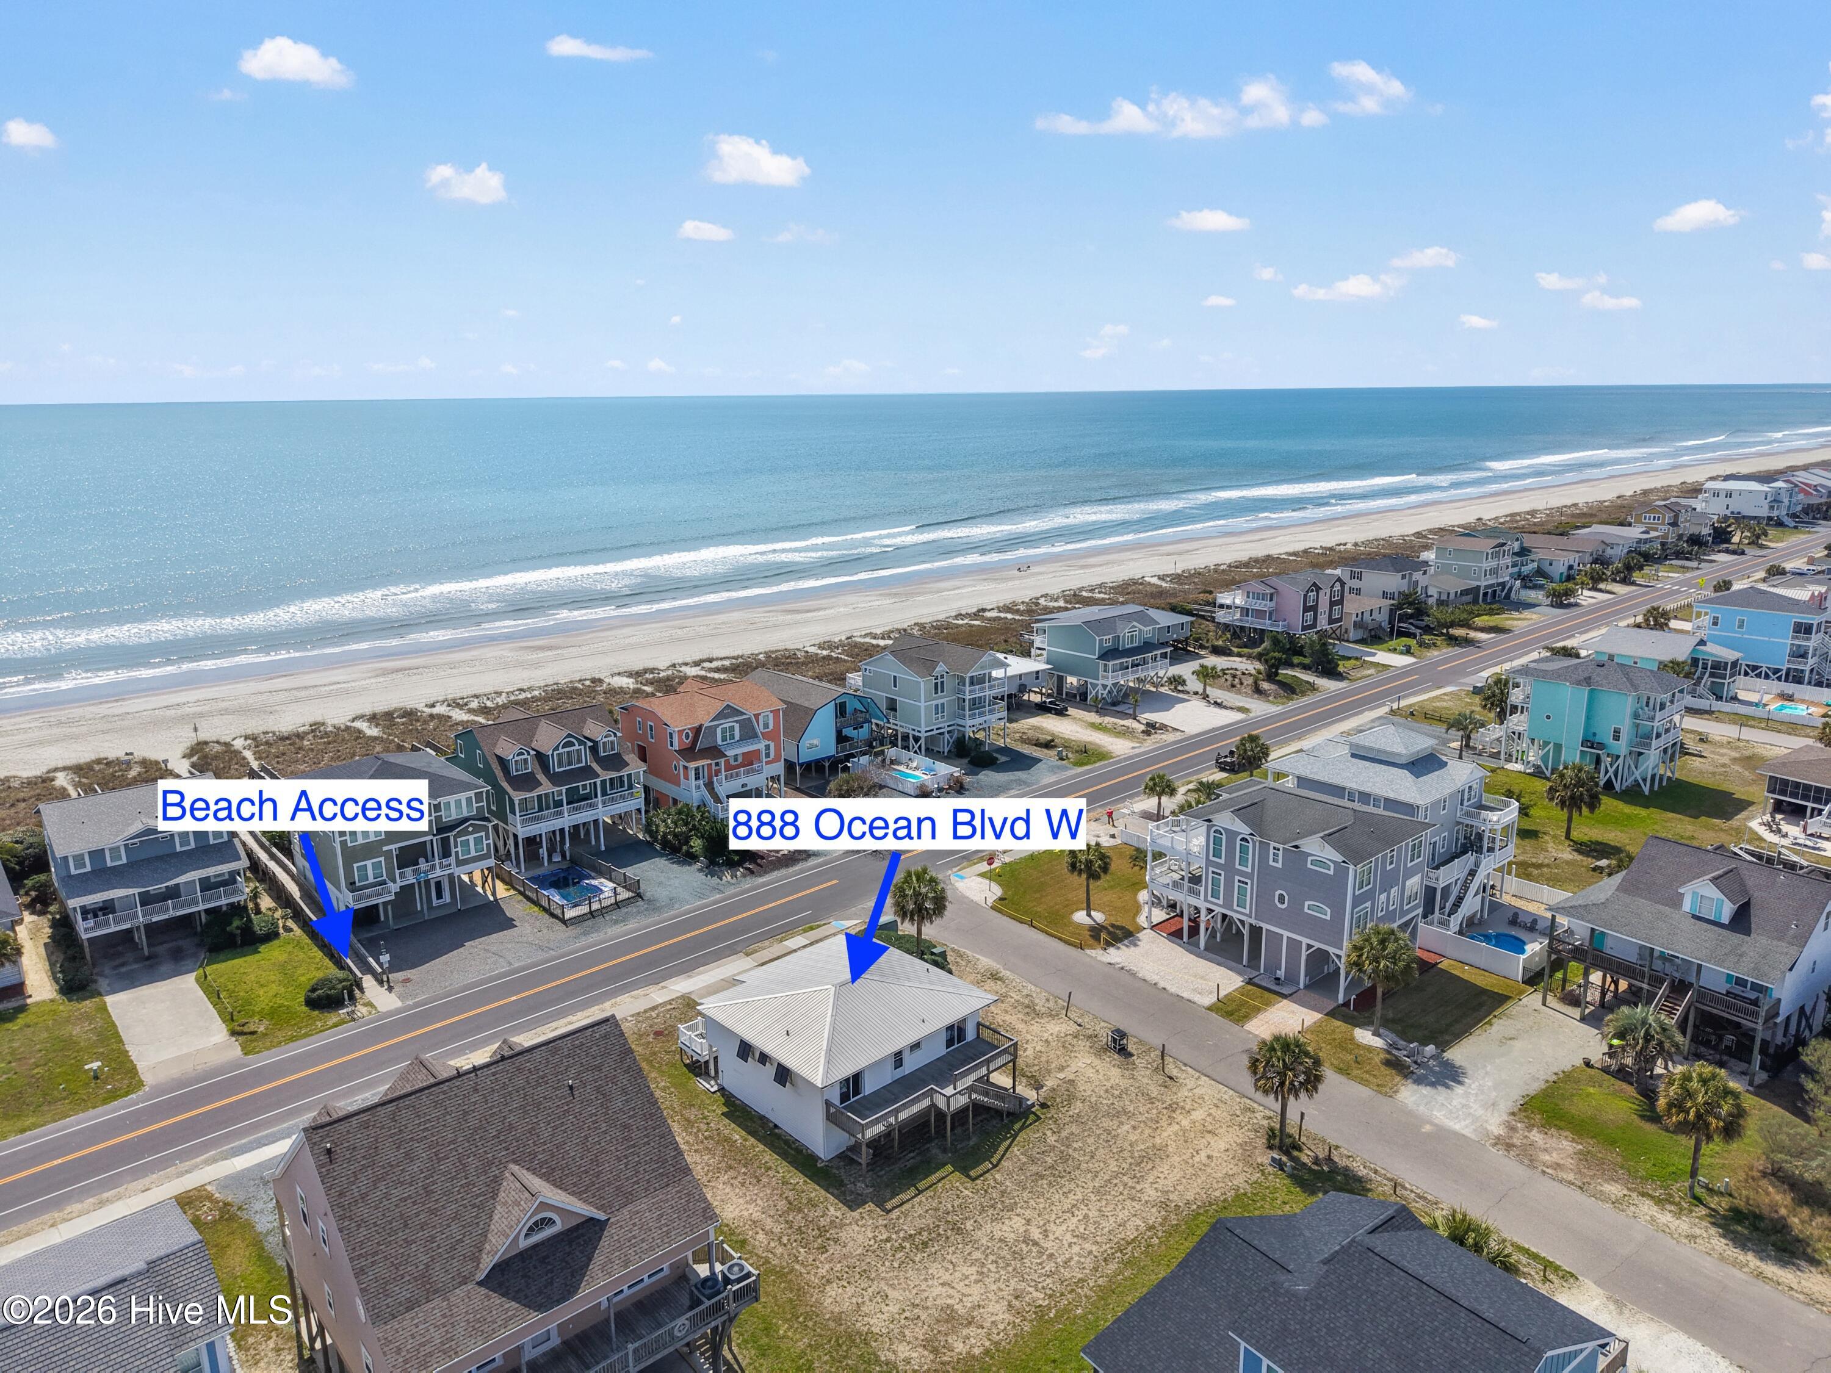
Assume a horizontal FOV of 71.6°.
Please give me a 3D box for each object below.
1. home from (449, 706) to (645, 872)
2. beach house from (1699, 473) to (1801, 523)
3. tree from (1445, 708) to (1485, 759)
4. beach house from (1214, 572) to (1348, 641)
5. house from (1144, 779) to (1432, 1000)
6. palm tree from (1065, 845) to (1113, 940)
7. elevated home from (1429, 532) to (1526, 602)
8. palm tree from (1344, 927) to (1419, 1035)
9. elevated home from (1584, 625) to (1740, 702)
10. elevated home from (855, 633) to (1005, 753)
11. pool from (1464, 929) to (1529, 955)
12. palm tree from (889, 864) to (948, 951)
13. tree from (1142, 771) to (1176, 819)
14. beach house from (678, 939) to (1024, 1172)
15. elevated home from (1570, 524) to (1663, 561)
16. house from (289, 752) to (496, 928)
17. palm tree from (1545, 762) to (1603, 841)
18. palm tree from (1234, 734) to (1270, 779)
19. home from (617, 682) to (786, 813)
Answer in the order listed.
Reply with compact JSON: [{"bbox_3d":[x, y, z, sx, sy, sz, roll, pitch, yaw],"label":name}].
[{"bbox_3d":[-33.158,8.107,113.660,13.000,11.400,14.000,-13,18,-43],"label":"home"},{"bbox_3d":[226.897,-50.485,347.075,11.887,11.497,19.487,-13,18,-42],"label":"beach house"},{"bbox_3d":[60.460,4.645,139.289,4.020,4.540,4.020,5,14,24],"label":"tree"},{"bbox_3d":[57.045,-12.277,197.481,14.000,11.200,15.000,-13,18,-43],"label":"beach house"},{"bbox_3d":[25.380,12.650,87.720,11.400,10.800,15.700,-12,18,-41],"label":"house"},{"bbox_3d":[13.700,15.270,100.500,3.660,6.220,3.660,-1,13,0],"label":"palm tree"},{"bbox_3d":[101.709,-21.810,232.393,12.277,10.620,13.641,-13,18,-42],"label":"elevated home"},{"bbox_3d":[27.810,17.510,75.150,4.500,7.000,4.500,-1,13,0],"label":"palm tree"},{"bbox_3d":[92.850,-2.920,158.250,11.500,7.400,15.600,-13,18,-42],"label":"elevated home"},{"bbox_3d":[1.833,0.610,140.458,10.718,11.010,16.467,-13,18,-42],"label":"elevated home"},{"bbox_3d":[40.199,18.418,88.322,5.200,1.100,4.500,-12,17,-40],"label":"pool"},{"bbox_3d":[0.170,16.610,92.870,4.250,7.410,4.250,-1,13,0],"label":"palm tree"},{"bbox_3d":[22.498,10.115,117.204,3.365,4.700,3.365,2,13,11],"label":"tree"},{"bbox_3d":[-4.370,20.880,77.000,14.030,6.420,17.780,-13,18,-43],"label":"beach house"},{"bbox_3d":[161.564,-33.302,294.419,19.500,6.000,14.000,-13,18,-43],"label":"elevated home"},{"bbox_3d":[-44.070,11.840,105.320,13.140,12.050,16.200,-13,18,-43],"label":"house"},{"bbox_3d":[55.790,9.770,107.240,4.700,6.800,4.700,-1,13,0],"label":"palm tree"},{"bbox_3d":[32.960,7.090,124.030,3.500,4.900,3.500,-1,13,0],"label":"palm tree"},{"bbox_3d":[-22.480,5.990,130.560,13.440,11.460,16.500,-13,18,-43],"label":"home"}]

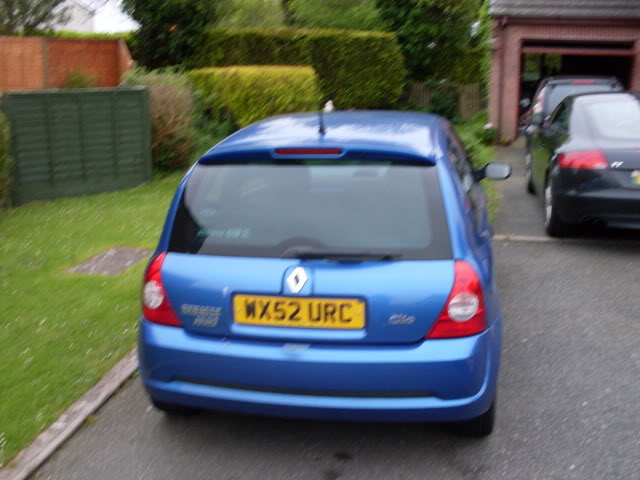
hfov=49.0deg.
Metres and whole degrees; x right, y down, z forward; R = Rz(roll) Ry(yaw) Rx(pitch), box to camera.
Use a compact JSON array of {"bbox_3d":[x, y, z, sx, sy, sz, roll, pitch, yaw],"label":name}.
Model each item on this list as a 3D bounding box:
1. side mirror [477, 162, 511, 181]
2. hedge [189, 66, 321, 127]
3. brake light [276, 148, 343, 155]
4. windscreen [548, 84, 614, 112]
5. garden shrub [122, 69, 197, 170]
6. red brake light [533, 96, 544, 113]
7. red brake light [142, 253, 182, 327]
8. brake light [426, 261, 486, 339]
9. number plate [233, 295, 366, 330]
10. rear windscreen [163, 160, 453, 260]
[{"bbox_3d":[1.103,-0.433,4.486,0.210,0.120,0.120,1,15,9],"label":"side mirror"},{"bbox_3d":[-1.137,-2.318,12.200,2.300,1.450,1.200,2,14,8],"label":"hedge"},{"bbox_3d":[-0.043,-0.361,2.891,0.280,0.030,0.040,1,15,9],"label":"brake light"},{"bbox_3d":[4.296,-2.267,11.500,1.200,0.520,0.120,3,-11,13],"label":"windscreen"},{"bbox_3d":[-2.376,-1.784,10.400,1.150,1.550,1.100,-2,14,-10],"label":"garden shrub"},{"bbox_3d":[3.545,-2.182,11.400,0.180,0.320,0.200,3,14,13],"label":"red brake light"},{"bbox_3d":[-0.672,0.205,2.945,0.250,0.300,0.200,2,15,11],"label":"red brake light"},{"bbox_3d":[0.543,0.235,2.755,0.250,0.300,0.200,1,15,7],"label":"brake light"},{"bbox_3d":[-0.082,0.281,2.749,0.520,0.111,0.012,1,6,9],"label":"number plate"},{"bbox_3d":[-0.046,-0.135,2.912,1.170,0.440,0.100,1,-21,9],"label":"rear windscreen"}]

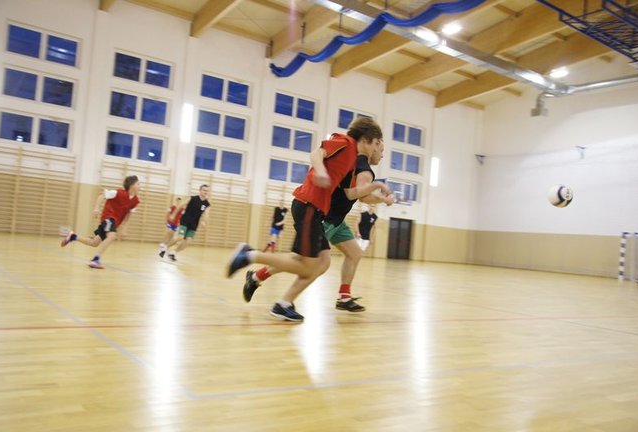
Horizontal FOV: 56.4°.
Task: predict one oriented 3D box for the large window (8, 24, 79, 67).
[{"bbox_3d":[-9.940,-6.119,21.467,2.296,0.965,0.150,6,-3,-36],"label":"large window"}]

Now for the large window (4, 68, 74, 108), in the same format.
[{"bbox_3d":[-10.067,-4.593,21.405,2.296,0.965,0.150,6,-3,-36],"label":"large window"}]

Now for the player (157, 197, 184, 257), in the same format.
[{"bbox_3d":[-4.510,0.235,18.200,0.620,1.570,0.650,6,-2,-32],"label":"player"}]

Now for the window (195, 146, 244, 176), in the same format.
[{"bbox_3d":[-4.305,-2.400,25.698,2.296,0.965,0.150,6,-3,-36],"label":"window"}]

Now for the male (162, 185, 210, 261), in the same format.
[{"bbox_3d":[-2.590,0.146,11.635,0.750,1.480,0.580,3,-3,37],"label":"male"}]

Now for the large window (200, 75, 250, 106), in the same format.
[{"bbox_3d":[-3.973,-5.350,25.370,2.250,0.970,0.140,6,-3,-36],"label":"large window"}]

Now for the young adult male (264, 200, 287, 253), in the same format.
[{"bbox_3d":[-1.376,0.398,18.200,0.600,1.700,0.580,3,-3,45],"label":"young adult male"}]

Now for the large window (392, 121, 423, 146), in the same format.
[{"bbox_3d":[4.721,-4.366,31.728,2.250,0.970,0.140,6,-3,-36],"label":"large window"}]

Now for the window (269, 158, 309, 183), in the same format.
[{"bbox_3d":[-1.360,-2.067,27.875,2.296,0.965,0.150,6,-3,-36],"label":"window"}]

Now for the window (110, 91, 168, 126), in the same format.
[{"bbox_3d":[-7.123,-4.259,23.582,2.296,0.965,0.150,6,-3,-36],"label":"window"}]

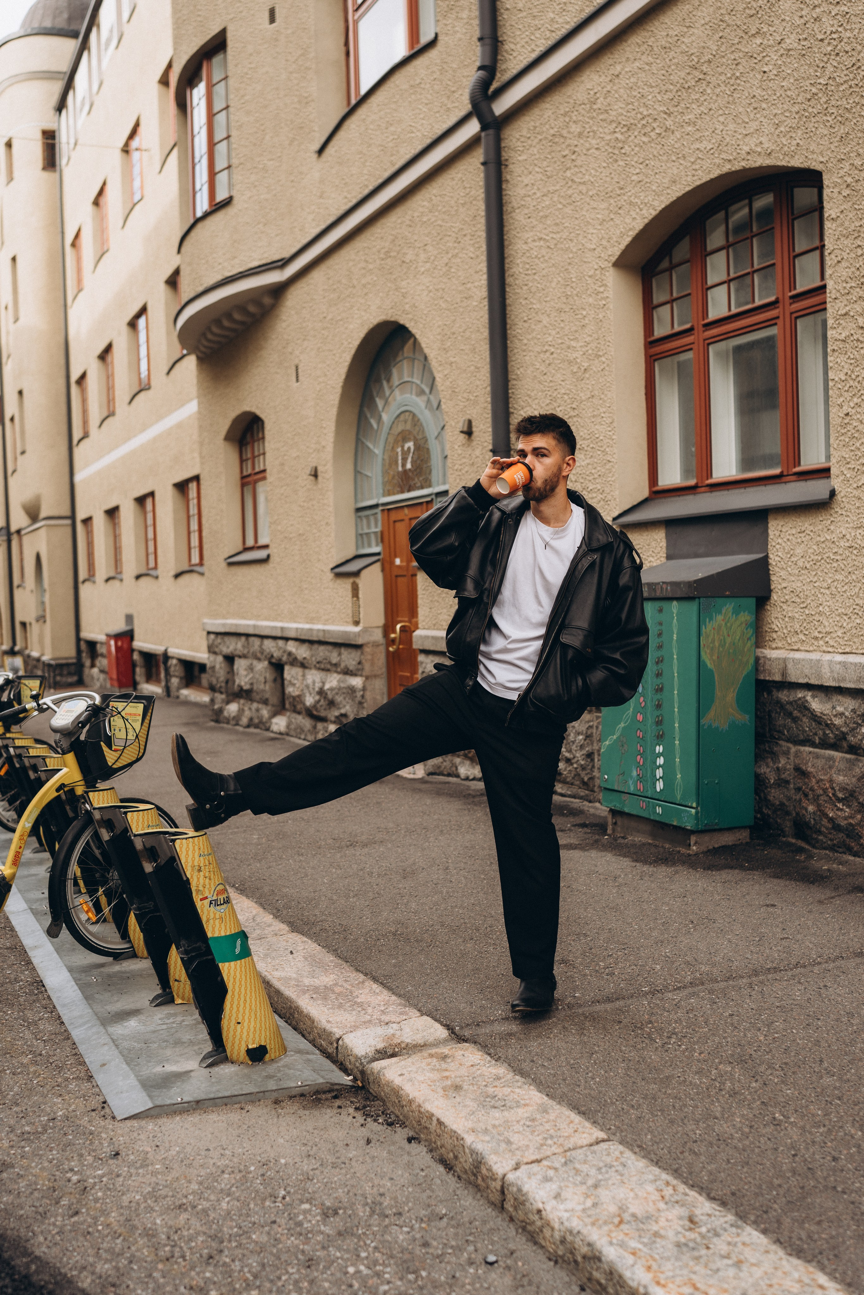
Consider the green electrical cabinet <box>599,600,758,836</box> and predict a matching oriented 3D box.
[{"bbox_3d":[1.241,0.304,6.482,0.335,1.120,0.840,-3,3,-25],"label":"green electrical cabinet"}]

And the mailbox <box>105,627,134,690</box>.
[{"bbox_3d":[-6.551,0.199,26.361,0.380,1.240,0.980,-3,3,-24],"label":"mailbox"}]

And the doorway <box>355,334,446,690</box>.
[{"bbox_3d":[-0.198,-0.946,10.823,0.250,3.620,2.530,-3,3,-24],"label":"doorway"}]

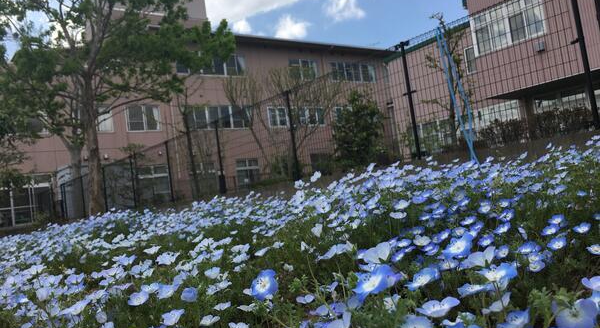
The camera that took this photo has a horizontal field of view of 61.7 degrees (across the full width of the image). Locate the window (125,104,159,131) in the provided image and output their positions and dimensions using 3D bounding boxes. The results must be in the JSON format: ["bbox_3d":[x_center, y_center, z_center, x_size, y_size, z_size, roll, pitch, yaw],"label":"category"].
[{"bbox_3d":[-9.155,-2.652,29.500,2.020,1.530,0.150,-5,-4,-37],"label":"window"}]

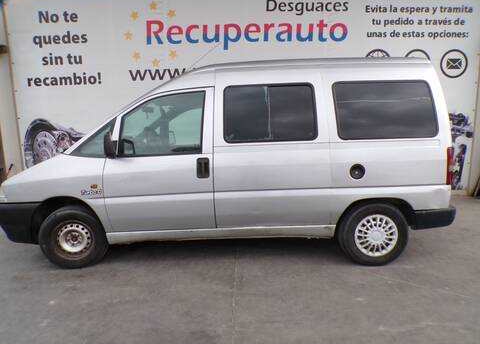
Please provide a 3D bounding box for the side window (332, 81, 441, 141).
[{"bbox_3d":[1.290,-0.549,2.953,0.920,0.525,0.060,-1,-1,2],"label":"side window"}]

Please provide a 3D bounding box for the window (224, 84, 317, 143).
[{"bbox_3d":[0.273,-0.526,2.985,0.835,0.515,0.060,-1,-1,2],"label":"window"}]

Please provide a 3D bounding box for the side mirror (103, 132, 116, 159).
[{"bbox_3d":[-1.126,-0.230,2.894,0.090,0.220,0.170,-1,8,2],"label":"side mirror"}]

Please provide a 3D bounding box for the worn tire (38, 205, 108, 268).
[{"bbox_3d":[-1.587,0.647,3.262,0.615,0.610,0.200,-2,8,-5],"label":"worn tire"}]

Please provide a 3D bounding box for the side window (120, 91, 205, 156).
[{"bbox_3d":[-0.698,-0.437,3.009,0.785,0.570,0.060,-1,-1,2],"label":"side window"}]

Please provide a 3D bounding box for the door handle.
[{"bbox_3d":[-0.329,-0.036,2.995,0.115,0.185,0.045,-1,8,2],"label":"door handle"}]

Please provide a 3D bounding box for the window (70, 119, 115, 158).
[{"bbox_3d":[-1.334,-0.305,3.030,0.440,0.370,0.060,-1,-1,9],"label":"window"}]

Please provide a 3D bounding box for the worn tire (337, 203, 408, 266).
[{"bbox_3d":[1.235,0.594,3.174,0.615,0.610,0.200,-1,8,2],"label":"worn tire"}]

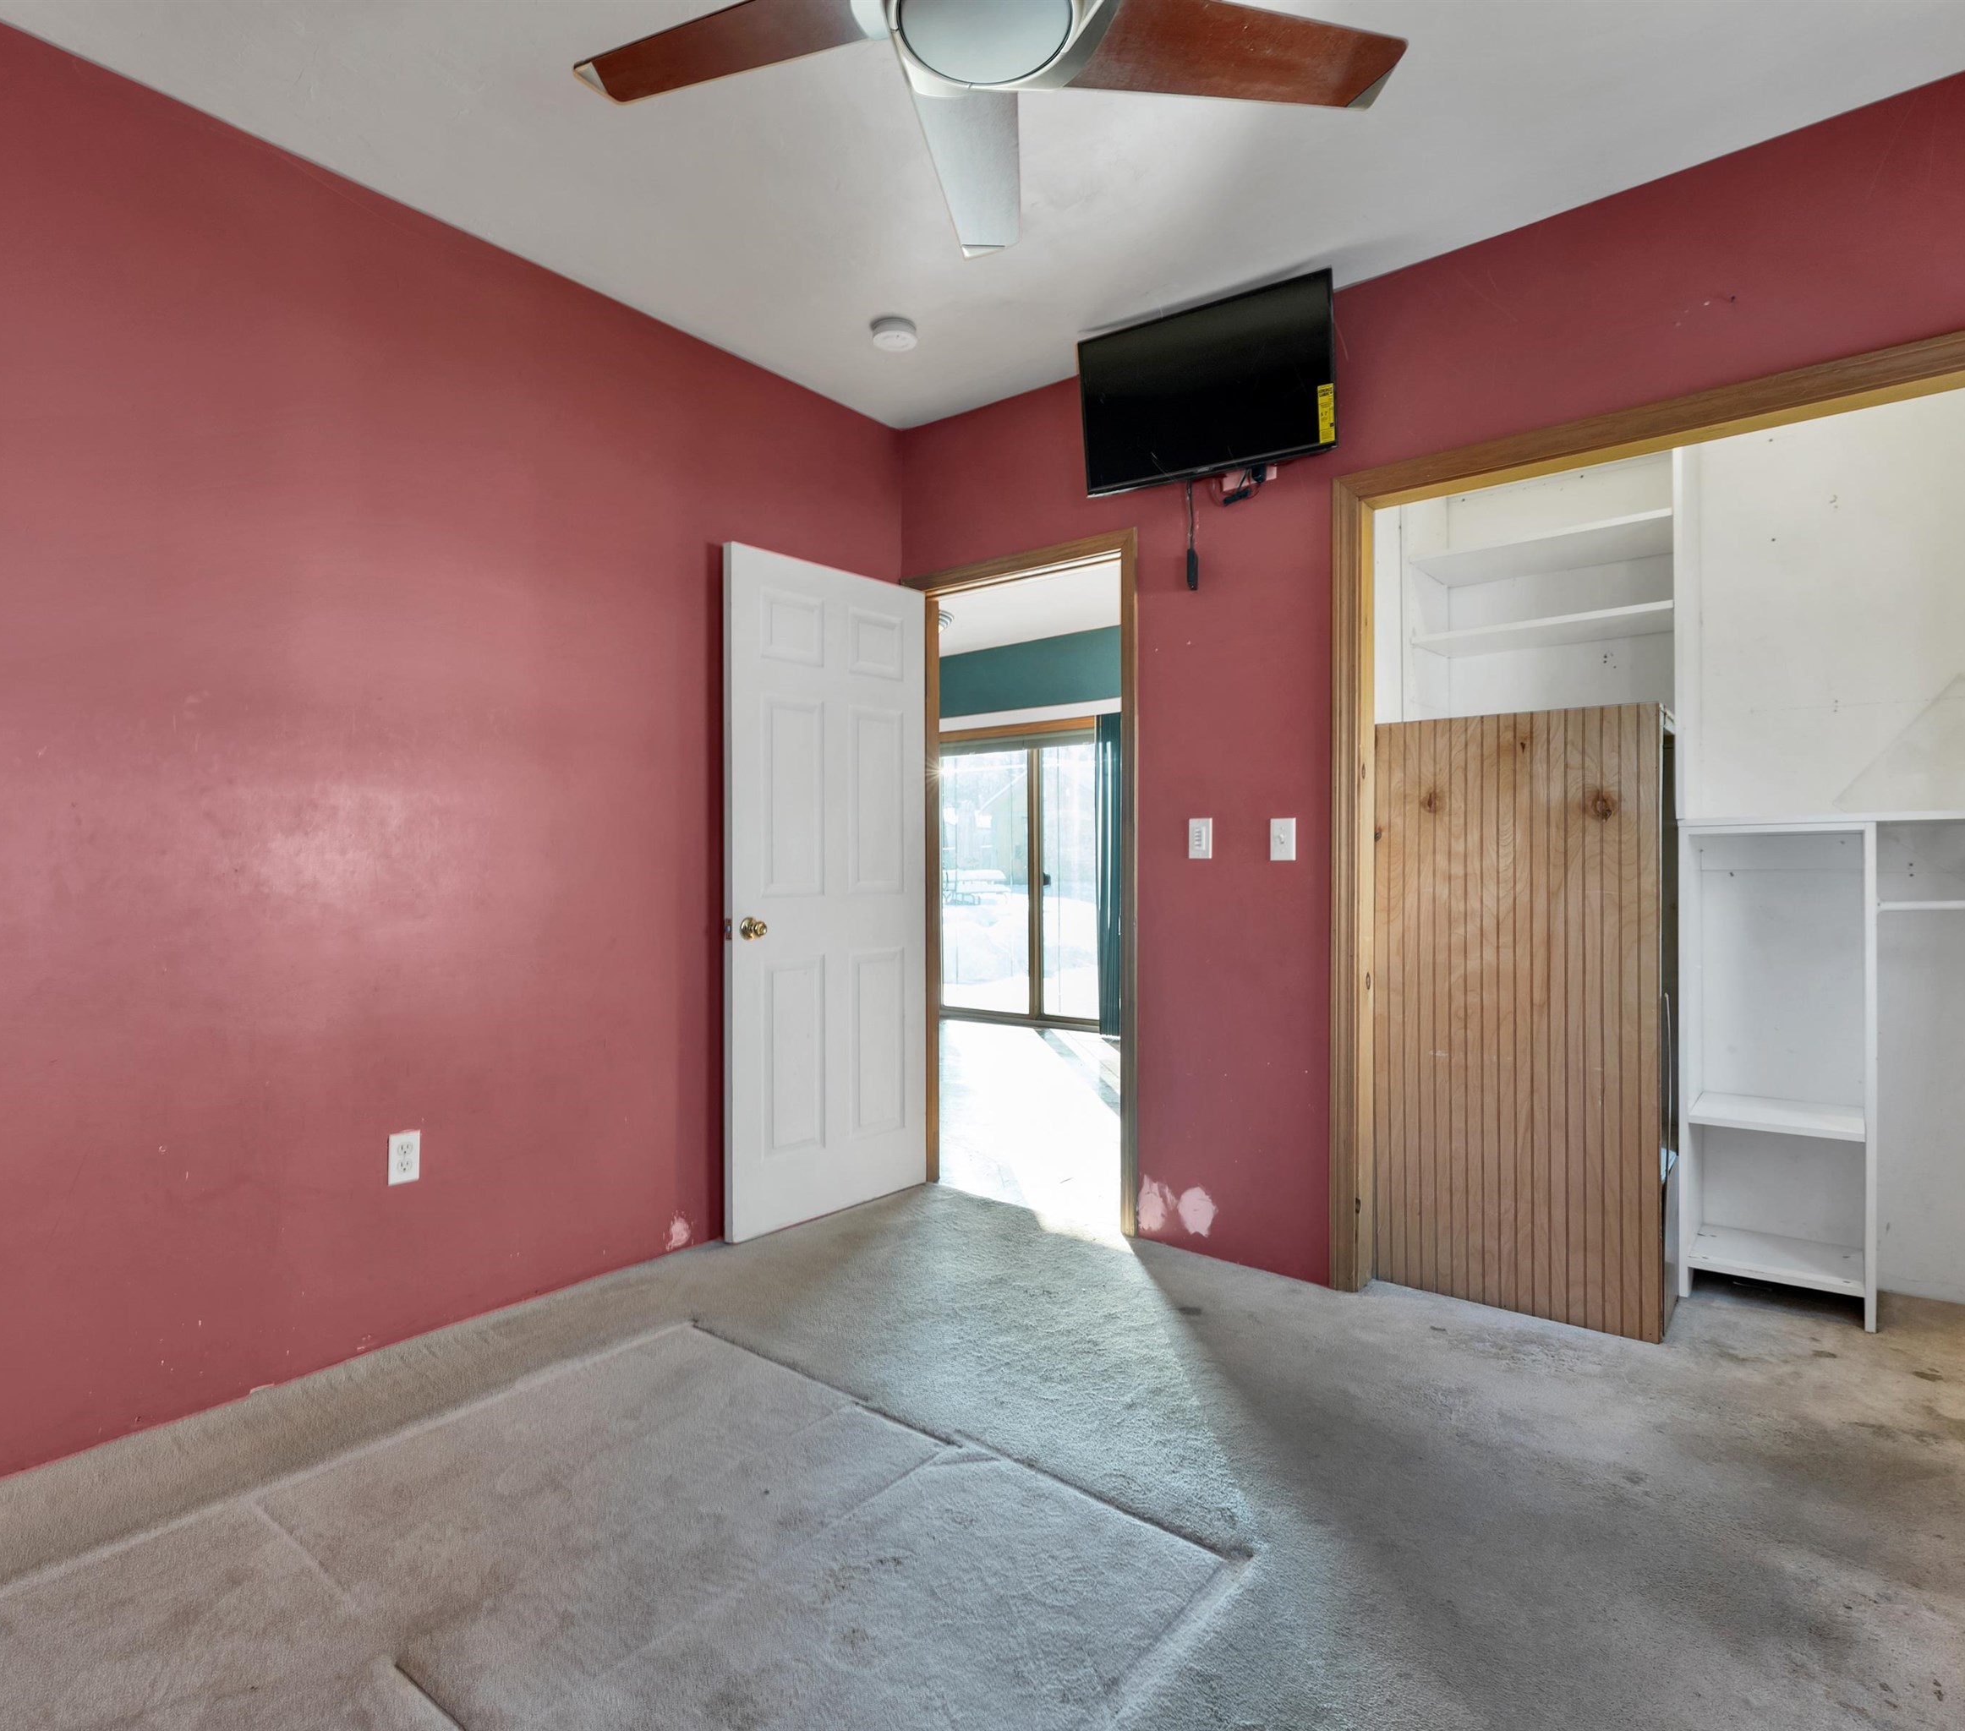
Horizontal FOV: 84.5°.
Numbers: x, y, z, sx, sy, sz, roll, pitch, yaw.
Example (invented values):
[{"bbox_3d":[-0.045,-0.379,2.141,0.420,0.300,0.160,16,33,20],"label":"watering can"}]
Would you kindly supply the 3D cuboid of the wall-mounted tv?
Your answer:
[{"bbox_3d":[0.608,-1.302,2.985,0.730,0.430,0.070,0,9,33],"label":"wall-mounted tv"}]

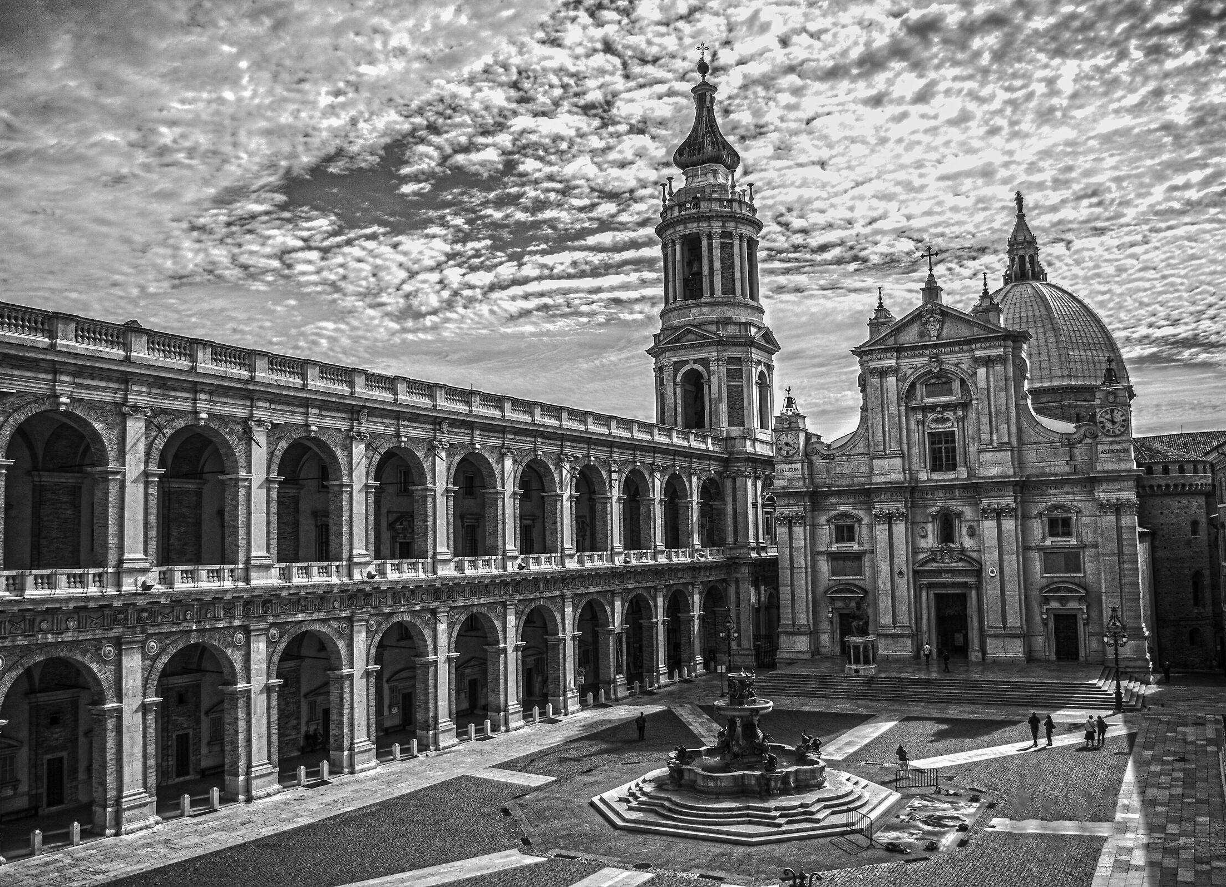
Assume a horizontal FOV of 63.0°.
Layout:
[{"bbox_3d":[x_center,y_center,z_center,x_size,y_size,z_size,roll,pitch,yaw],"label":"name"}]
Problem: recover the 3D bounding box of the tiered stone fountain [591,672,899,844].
[{"bbox_3d":[6.006,13.209,45.175,12.500,5.800,12.500,-5,-7,30],"label":"tiered stone fountain"}]

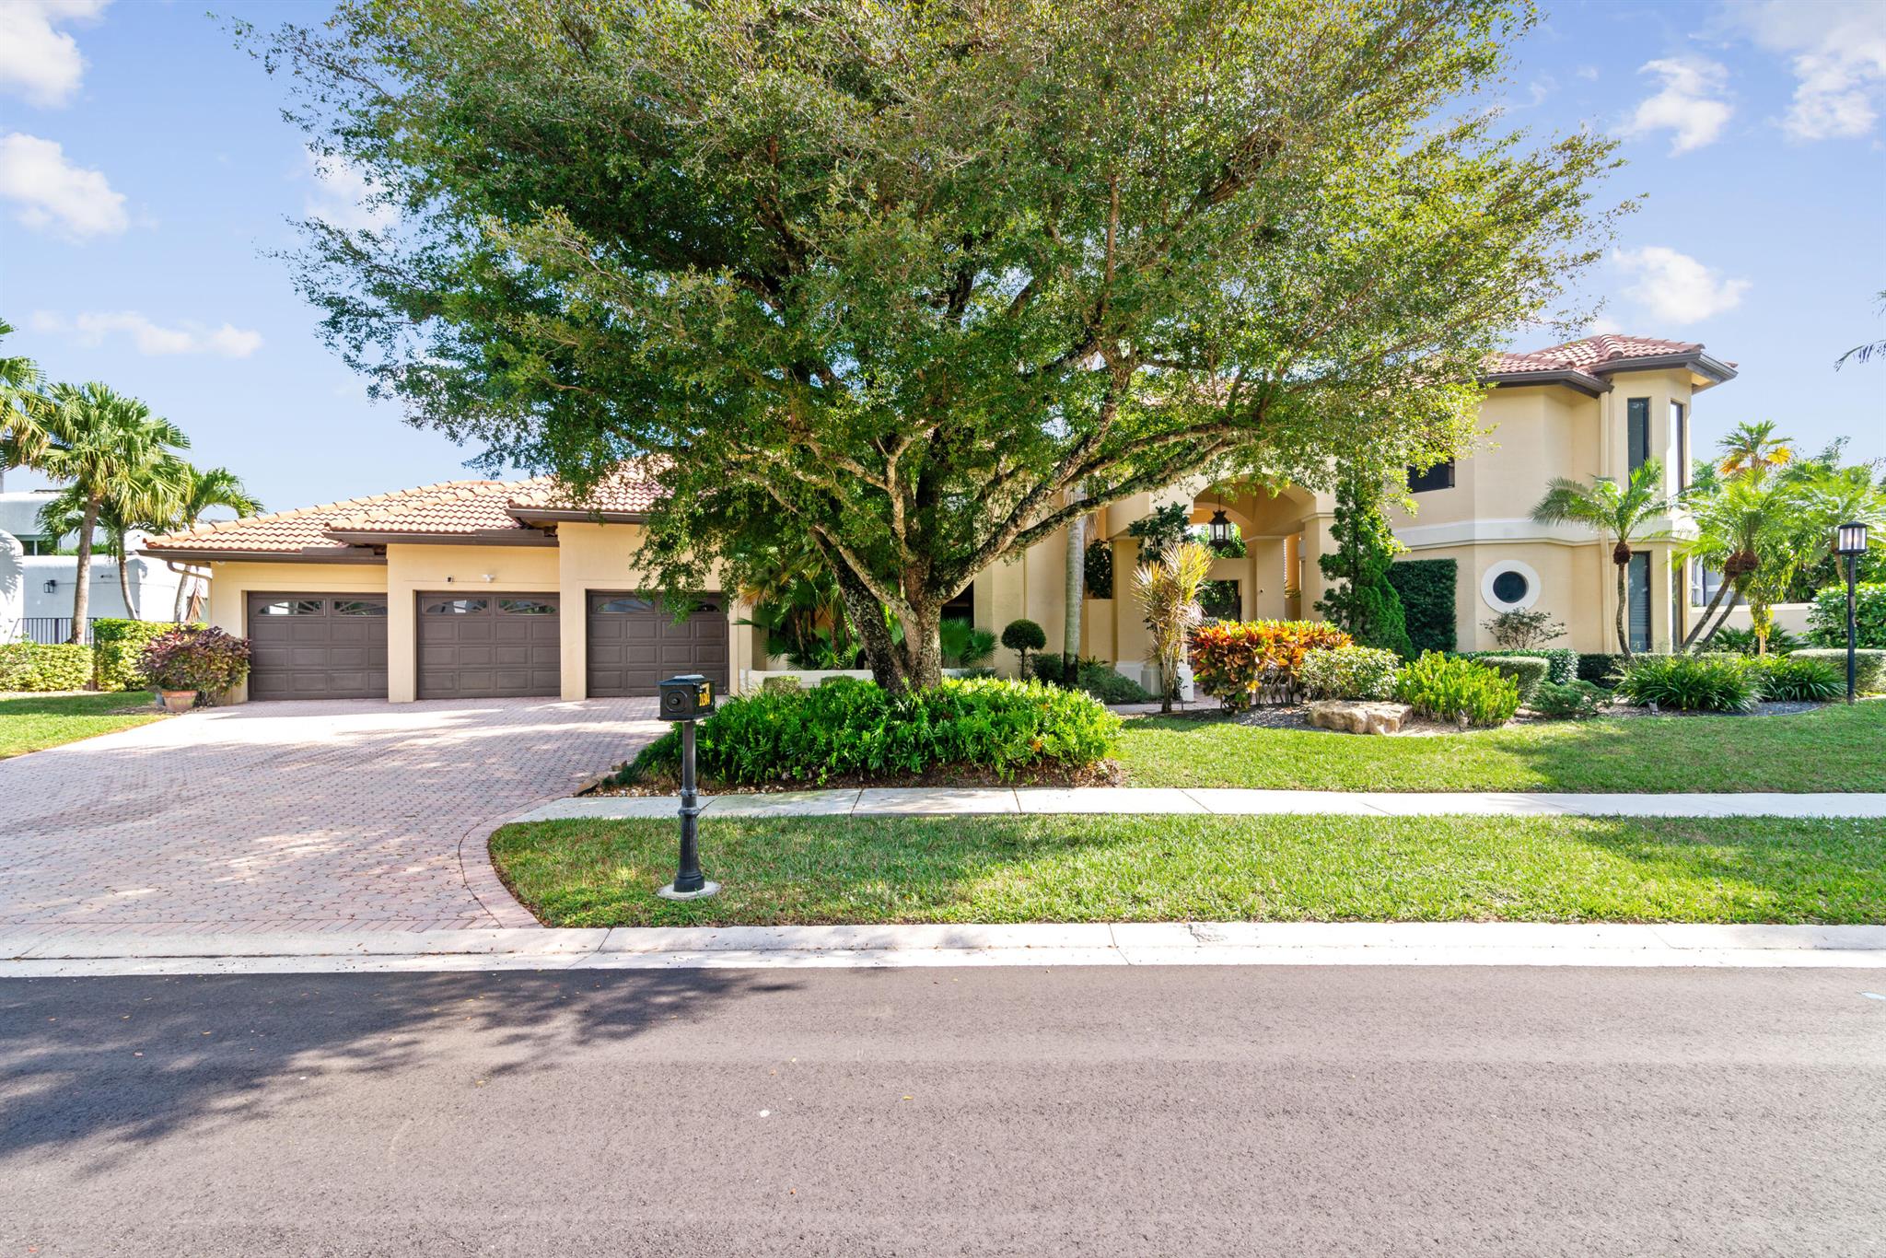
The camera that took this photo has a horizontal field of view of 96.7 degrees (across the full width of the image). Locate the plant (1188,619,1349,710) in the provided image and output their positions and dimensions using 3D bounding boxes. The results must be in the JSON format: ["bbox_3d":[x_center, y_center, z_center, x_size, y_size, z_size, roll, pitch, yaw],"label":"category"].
[{"bbox_3d":[5.980,0.650,15.300,2.900,1.600,1.400,0,0,0],"label":"plant"}]

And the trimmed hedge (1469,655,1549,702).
[{"bbox_3d":[11.000,0.960,16.200,1.400,0.930,1.300,0,0,0],"label":"trimmed hedge"}]

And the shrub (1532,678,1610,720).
[{"bbox_3d":[10.700,1.160,14.300,1.150,0.660,1.050,0,0,0],"label":"shrub"}]

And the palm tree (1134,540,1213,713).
[{"bbox_3d":[4.030,-0.050,14.650,1.350,3.020,1.300,0,0,0],"label":"palm tree"}]

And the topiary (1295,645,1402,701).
[{"bbox_3d":[6.422,0.790,13.300,1.470,1.030,1.250,0,0,26],"label":"topiary"}]

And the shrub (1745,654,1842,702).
[{"bbox_3d":[16.700,0.960,16.500,1.550,0.950,1.400,0,0,0],"label":"shrub"}]

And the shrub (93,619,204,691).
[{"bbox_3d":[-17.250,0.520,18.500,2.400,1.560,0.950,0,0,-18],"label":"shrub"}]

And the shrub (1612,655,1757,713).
[{"bbox_3d":[11.712,0.900,13.300,1.750,0.880,1.400,0,0,41],"label":"shrub"}]

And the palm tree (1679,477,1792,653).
[{"bbox_3d":[16.100,-1.000,17.100,2.200,4.300,2.200,0,0,0],"label":"palm tree"}]

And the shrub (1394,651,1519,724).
[{"bbox_3d":[7.432,0.880,12.200,1.550,1.030,1.300,0,0,31],"label":"shrub"}]

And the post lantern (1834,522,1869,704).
[{"bbox_3d":[16.800,-0.300,15.500,0.380,3.400,0.380,0,0,0],"label":"post lantern"}]

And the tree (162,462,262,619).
[{"bbox_3d":[-18.300,-1.380,21.000,2.250,5.350,2.250,0,0,-41],"label":"tree"}]

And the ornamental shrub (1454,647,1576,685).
[{"bbox_3d":[10.237,0.830,15.000,1.800,0.870,0.900,0,0,21],"label":"ornamental shrub"}]

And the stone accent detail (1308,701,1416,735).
[{"bbox_3d":[5.703,1.230,11.500,1.320,0.370,0.900,0,0,26],"label":"stone accent detail"}]

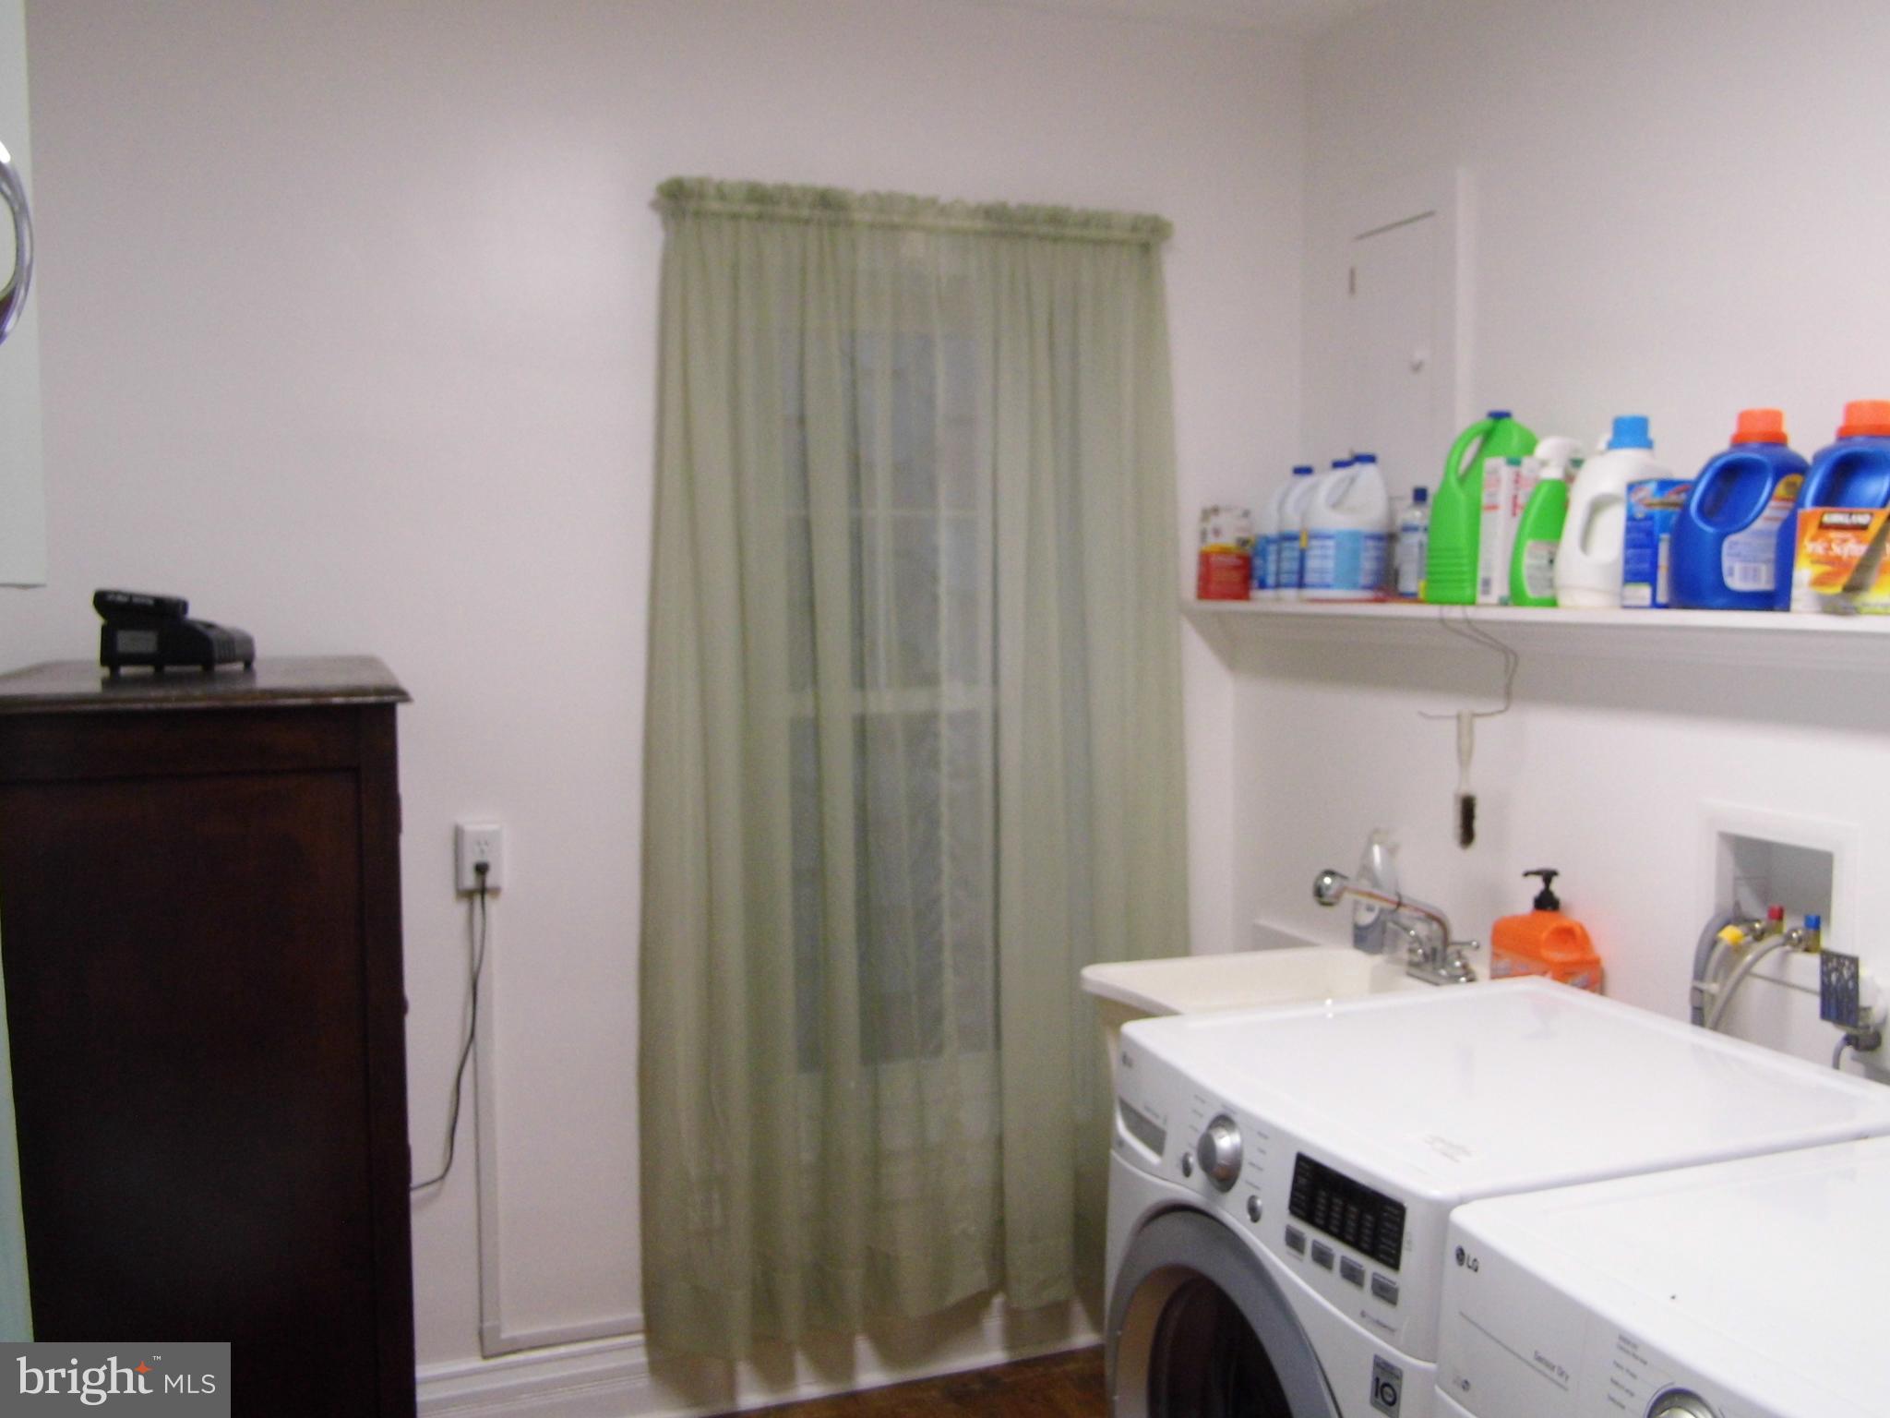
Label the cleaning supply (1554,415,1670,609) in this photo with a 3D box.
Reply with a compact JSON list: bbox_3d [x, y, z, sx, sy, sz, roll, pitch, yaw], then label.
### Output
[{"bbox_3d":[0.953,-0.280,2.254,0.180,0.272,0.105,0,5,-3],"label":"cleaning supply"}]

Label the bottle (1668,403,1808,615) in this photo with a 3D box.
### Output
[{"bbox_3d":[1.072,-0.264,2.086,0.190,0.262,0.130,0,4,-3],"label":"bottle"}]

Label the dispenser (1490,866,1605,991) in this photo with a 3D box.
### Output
[{"bbox_3d":[0.912,0.348,2.428,0.105,0.240,0.135,-2,4,-21],"label":"dispenser"}]

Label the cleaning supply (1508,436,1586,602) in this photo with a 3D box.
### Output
[{"bbox_3d":[0.939,-0.292,2.470,0.108,0.268,0.065,3,5,38],"label":"cleaning supply"}]

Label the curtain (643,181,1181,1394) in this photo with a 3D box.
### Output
[{"bbox_3d":[-0.024,0.123,3.014,1.120,2.140,0.100,-2,4,-21],"label":"curtain"}]

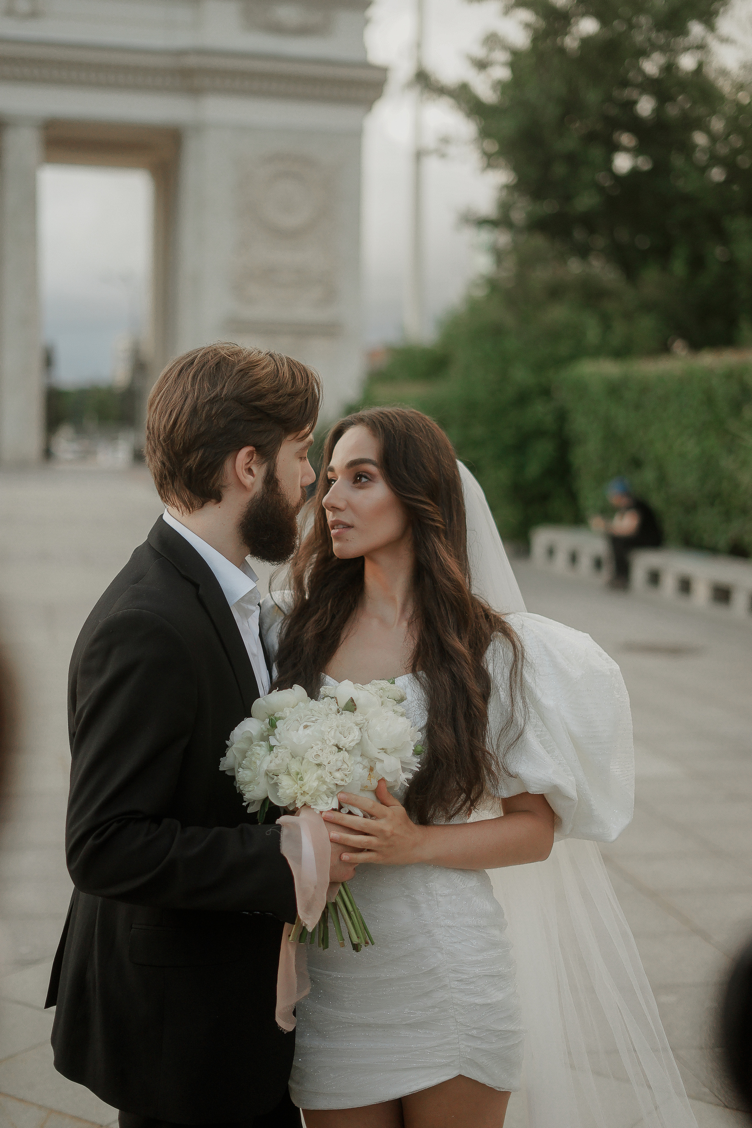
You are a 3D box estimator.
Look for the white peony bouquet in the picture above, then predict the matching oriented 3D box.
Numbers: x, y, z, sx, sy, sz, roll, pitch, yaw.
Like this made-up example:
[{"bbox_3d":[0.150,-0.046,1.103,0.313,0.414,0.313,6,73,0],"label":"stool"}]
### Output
[{"bbox_3d":[-0.072,0.332,2.060,0.260,0.345,0.235,0,15,0],"label":"white peony bouquet"}]

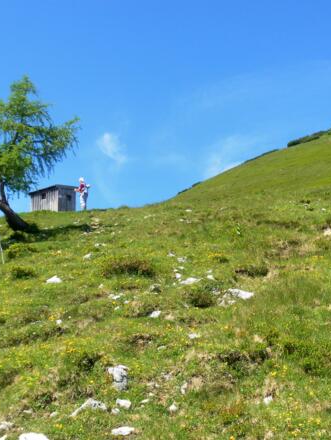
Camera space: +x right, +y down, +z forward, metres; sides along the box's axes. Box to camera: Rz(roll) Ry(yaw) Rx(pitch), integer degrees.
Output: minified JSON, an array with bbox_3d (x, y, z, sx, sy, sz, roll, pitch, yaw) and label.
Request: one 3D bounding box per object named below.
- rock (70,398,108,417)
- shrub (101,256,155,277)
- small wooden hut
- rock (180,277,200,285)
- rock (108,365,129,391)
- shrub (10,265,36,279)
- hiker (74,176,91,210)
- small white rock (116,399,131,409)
[{"bbox_3d":[-0.499,1.231,3.900,0.235,0.085,0.160,1,-7,-7],"label":"rock"},{"bbox_3d":[-0.564,0.690,8.800,0.790,0.290,0.600,0,-12,0],"label":"shrub"},{"bbox_3d":[-6.667,-1.055,35.000,2.300,1.750,1.500,-6,-9,39],"label":"small wooden hut"},{"bbox_3d":[0.303,0.735,7.200,0.235,0.075,0.170,0,-7,2],"label":"rock"},{"bbox_3d":[-0.325,1.088,4.100,0.140,0.160,0.130,0,-12,0],"label":"rock"},{"bbox_3d":[-2.369,0.859,9.900,0.430,0.230,0.380,0,-12,0],"label":"shrub"},{"bbox_3d":[-4.196,-1.340,30.000,0.720,1.730,0.520,-1,-12,5],"label":"hiker"},{"bbox_3d":[-0.275,1.199,3.880,0.088,0.055,0.075,0,-7,-4],"label":"small white rock"}]

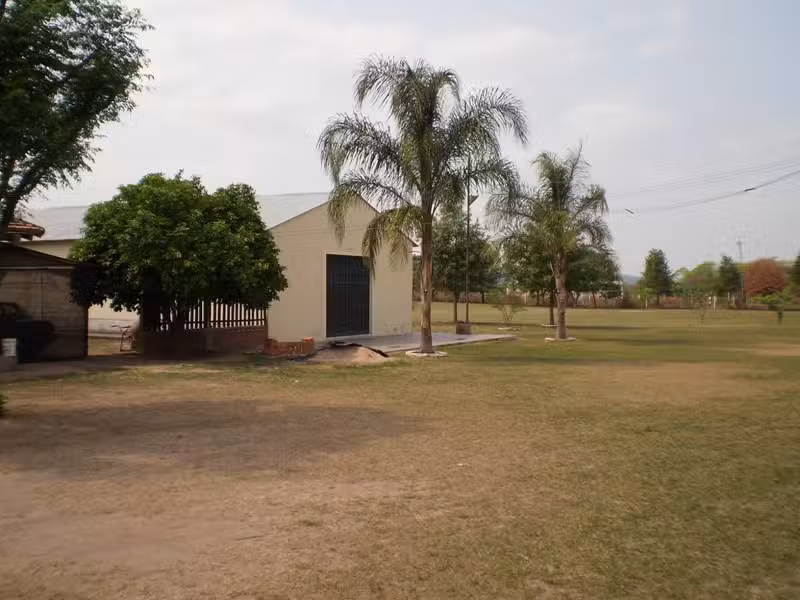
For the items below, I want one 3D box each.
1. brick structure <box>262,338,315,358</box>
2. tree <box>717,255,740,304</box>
[{"bbox_3d":[-2.975,1.167,22.213,1.380,0.480,0.600,0,1,-24],"label":"brick structure"},{"bbox_3d":[33.166,-1.788,83.991,2.600,5.200,2.600,0,1,0],"label":"tree"}]

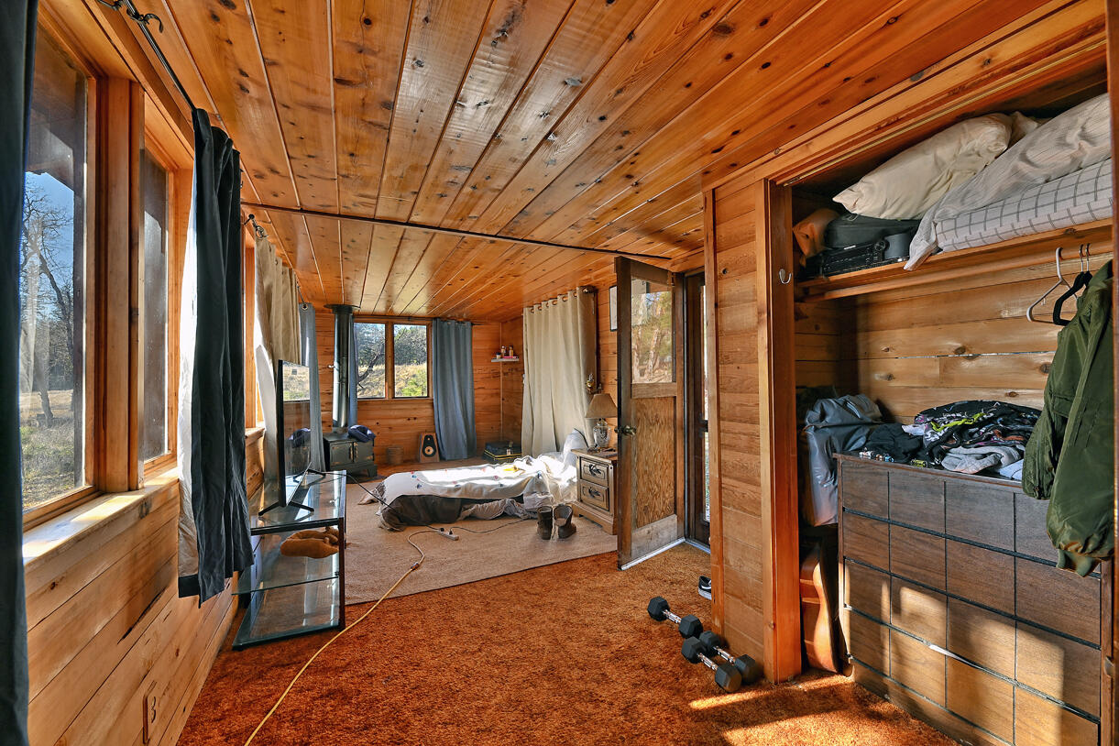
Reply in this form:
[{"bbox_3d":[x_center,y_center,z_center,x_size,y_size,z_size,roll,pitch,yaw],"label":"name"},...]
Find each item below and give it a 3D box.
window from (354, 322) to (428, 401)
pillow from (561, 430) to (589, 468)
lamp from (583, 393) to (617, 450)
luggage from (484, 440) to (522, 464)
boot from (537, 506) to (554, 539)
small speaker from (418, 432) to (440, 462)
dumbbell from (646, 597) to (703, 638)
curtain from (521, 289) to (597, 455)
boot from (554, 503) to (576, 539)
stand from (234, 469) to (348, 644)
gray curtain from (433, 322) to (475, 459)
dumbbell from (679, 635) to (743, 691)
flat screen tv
[{"bbox_3d":[-2.483,-0.196,6.439,1.180,1.200,0.100,0,-1,-26],"label":"window"},{"bbox_3d":[0.140,0.773,4.346,0.170,0.430,0.480,17,-8,-25],"label":"pillow"},{"bbox_3d":[0.390,0.452,4.034,0.320,0.512,0.320,-1,-1,0],"label":"lamp"},{"bbox_3d":[-0.903,1.211,6.657,0.390,0.250,0.640,-1,-1,-26],"label":"luggage"},{"bbox_3d":[-0.120,1.173,3.512,0.110,0.225,0.290,-1,-1,-8],"label":"boot"},{"bbox_3d":[-1.974,1.123,6.600,0.280,0.455,0.240,-1,-1,-26],"label":"small speaker"},{"bbox_3d":[0.581,1.233,2.197,0.095,0.088,0.266,0,-1,-36],"label":"dumbbell"},{"bbox_3d":[-0.090,0.200,5.101,0.180,2.150,1.700,0,-1,-26],"label":"curtain"},{"bbox_3d":[0.057,1.181,3.505,0.120,0.222,0.275,-1,-1,26],"label":"boot"},{"bbox_3d":[-1.550,1.018,2.630,0.475,0.565,1.220,0,-1,-26],"label":"stand"},{"bbox_3d":[-1.624,0.262,6.775,0.640,2.170,0.130,-1,-1,-26],"label":"gray curtain"},{"bbox_3d":[0.645,1.229,1.856,0.088,0.080,0.258,-1,-1,-26],"label":"dumbbell"},{"bbox_3d":[-1.651,0.355,2.755,0.240,0.810,1.260,-1,-1,-25],"label":"flat screen tv"}]

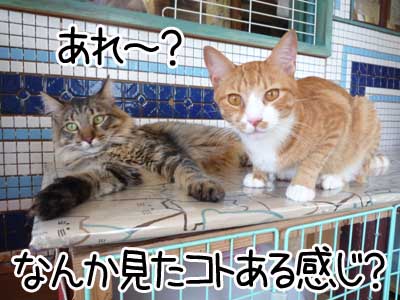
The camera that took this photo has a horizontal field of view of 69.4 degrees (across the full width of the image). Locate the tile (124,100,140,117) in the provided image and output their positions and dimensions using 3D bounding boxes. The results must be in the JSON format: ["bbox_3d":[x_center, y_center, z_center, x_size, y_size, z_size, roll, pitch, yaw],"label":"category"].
[{"bbox_3d":[-0.181,-0.110,0.773,0.043,0.044,0.006,-1,6,-25],"label":"tile"}]

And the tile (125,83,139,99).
[{"bbox_3d":[-0.191,-0.165,0.802,0.045,0.045,0.006,-2,6,-25],"label":"tile"}]

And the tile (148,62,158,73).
[{"bbox_3d":[-0.123,-0.213,0.747,0.023,0.023,0.006,-2,4,-25],"label":"tile"}]

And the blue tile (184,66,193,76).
[{"bbox_3d":[-0.034,-0.226,0.830,0.025,0.025,0.006,-1,6,-25],"label":"blue tile"}]

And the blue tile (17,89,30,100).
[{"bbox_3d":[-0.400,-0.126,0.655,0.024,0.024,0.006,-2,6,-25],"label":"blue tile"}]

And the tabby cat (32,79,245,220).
[{"bbox_3d":[-0.048,-0.031,0.471,0.414,0.183,0.223,-3,7,-35],"label":"tabby cat"}]

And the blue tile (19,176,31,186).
[{"bbox_3d":[-0.430,0.076,0.713,0.025,0.025,0.006,-2,6,-25],"label":"blue tile"}]

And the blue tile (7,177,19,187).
[{"bbox_3d":[-0.409,0.068,0.631,0.023,0.023,0.006,-2,4,-25],"label":"blue tile"}]

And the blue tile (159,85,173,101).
[{"bbox_3d":[-0.093,-0.152,0.766,0.040,0.041,0.007,-2,4,-25],"label":"blue tile"}]

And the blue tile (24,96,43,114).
[{"bbox_3d":[-0.405,-0.111,0.706,0.045,0.045,0.006,-2,6,-25],"label":"blue tile"}]

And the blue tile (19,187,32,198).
[{"bbox_3d":[-0.431,0.105,0.715,0.025,0.025,0.006,-2,6,-25],"label":"blue tile"}]

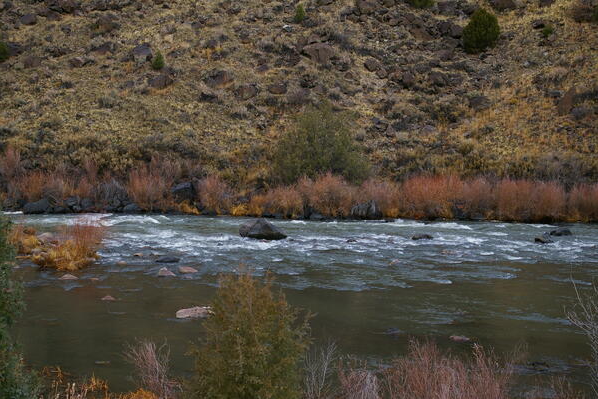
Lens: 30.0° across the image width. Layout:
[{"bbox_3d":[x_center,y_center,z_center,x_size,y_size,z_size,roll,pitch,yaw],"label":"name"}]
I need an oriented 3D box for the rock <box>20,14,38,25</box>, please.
[{"bbox_3d":[-21.578,-14.359,89.000,1.436,0.789,1.149,0,5,0],"label":"rock"}]

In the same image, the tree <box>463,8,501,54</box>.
[{"bbox_3d":[13.106,-12.034,79.797,2.655,3.061,2.655,0,6,0],"label":"tree"}]

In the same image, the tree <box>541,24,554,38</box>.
[{"bbox_3d":[18.151,-12.253,81.251,0.835,0.931,0.835,0,6,0],"label":"tree"}]

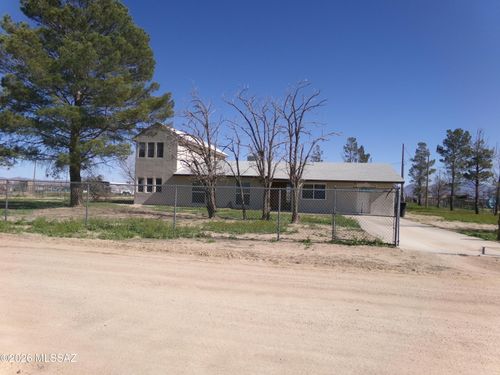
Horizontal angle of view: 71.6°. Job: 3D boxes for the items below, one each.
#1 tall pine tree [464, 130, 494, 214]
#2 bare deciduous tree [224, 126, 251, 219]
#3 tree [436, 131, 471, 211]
[{"bbox_3d":[19.528,-1.276,29.500,2.500,7.150,2.420,1,-1,0],"label":"tall pine tree"},{"bbox_3d":[-0.617,-0.715,17.100,1.250,4.590,1.210,1,-1,0],"label":"bare deciduous tree"},{"bbox_3d":[19.957,-1.741,34.000,3.200,8.090,3.100,1,-1,0],"label":"tree"}]

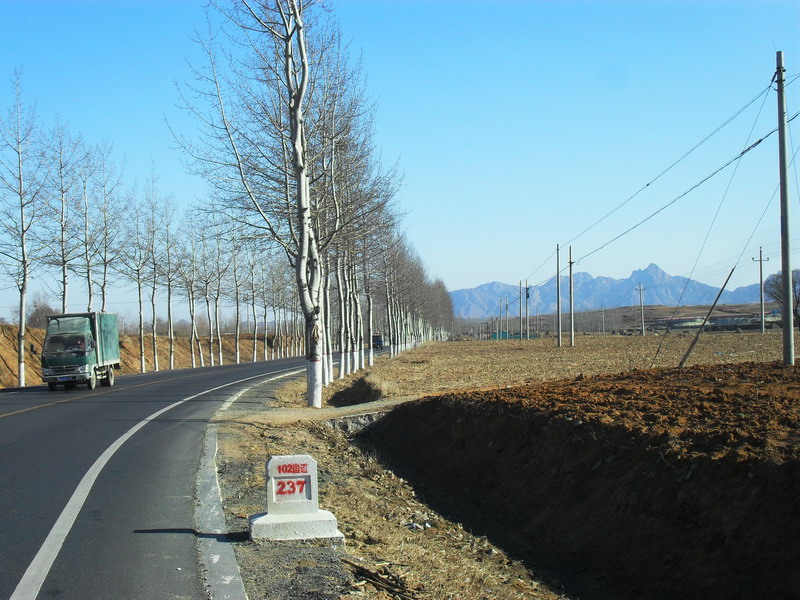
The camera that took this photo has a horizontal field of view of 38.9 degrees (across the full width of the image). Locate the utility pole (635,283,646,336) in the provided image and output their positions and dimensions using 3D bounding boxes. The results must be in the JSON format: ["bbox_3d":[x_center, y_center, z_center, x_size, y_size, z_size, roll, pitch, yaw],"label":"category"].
[{"bbox_3d":[36.817,1.452,173.067,1.700,8.200,0.300,-1,-2,2],"label":"utility pole"}]

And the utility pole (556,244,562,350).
[{"bbox_3d":[10.354,-0.273,73.647,0.250,6.700,0.250,-1,-2,0],"label":"utility pole"}]

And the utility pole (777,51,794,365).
[{"bbox_3d":[8.268,-1.983,24.342,0.250,6.750,0.250,-1,-2,0],"label":"utility pole"}]

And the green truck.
[{"bbox_3d":[-12.288,1.955,43.624,1.830,2.840,5.450,-1,-2,-3],"label":"green truck"}]

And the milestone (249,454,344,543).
[{"bbox_3d":[-0.891,1.619,9.449,0.710,0.650,0.450,-1,-2,-11],"label":"milestone"}]

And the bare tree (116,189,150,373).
[{"bbox_3d":[-16.474,-1.205,70.000,2.200,11.370,2.200,-1,-2,0],"label":"bare tree"}]

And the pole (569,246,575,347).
[{"bbox_3d":[11.508,-0.234,75.856,0.260,6.700,0.260,-1,-2,0],"label":"pole"}]

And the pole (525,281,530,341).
[{"bbox_3d":[14.042,1.098,124.324,0.260,6.700,0.260,-1,-2,0],"label":"pole"}]

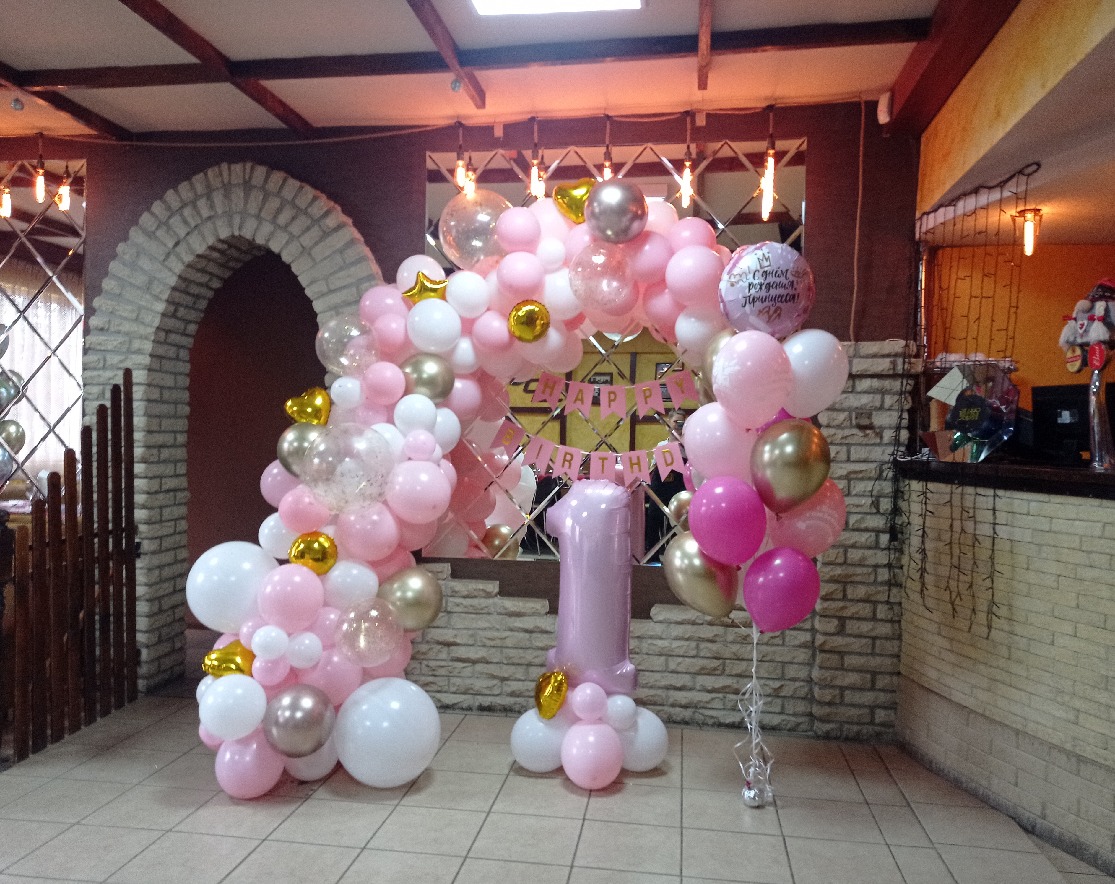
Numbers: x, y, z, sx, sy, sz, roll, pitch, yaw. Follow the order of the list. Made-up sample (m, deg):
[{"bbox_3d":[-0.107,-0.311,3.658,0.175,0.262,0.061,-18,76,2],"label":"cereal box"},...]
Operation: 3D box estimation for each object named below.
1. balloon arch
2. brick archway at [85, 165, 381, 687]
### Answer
[{"bbox_3d":[-0.166,0.099,3.659,2.416,2.336,0.958,2,1,8],"label":"balloon arch"},{"bbox_3d":[-1.507,-0.050,4.687,1.536,2.535,0.386,2,1,8],"label":"brick archway"}]

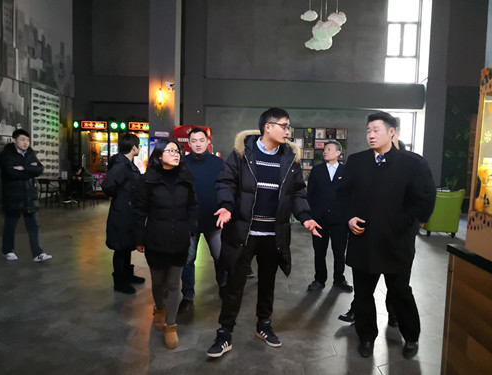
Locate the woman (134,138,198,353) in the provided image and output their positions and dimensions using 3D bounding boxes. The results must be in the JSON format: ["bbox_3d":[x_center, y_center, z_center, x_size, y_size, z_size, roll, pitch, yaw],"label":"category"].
[{"bbox_3d":[-0.639,0.411,2.982,0.500,1.570,0.450,0,5,-16],"label":"woman"}]

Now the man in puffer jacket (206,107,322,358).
[{"bbox_3d":[0.111,0.325,2.917,0.840,1.790,0.580,1,4,-7],"label":"man in puffer jacket"}]

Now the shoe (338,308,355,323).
[{"bbox_3d":[0.980,1.147,3.488,0.290,0.110,0.105,0,5,-23],"label":"shoe"}]

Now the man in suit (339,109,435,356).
[{"bbox_3d":[1.033,0.350,2.904,0.640,1.790,0.450,3,5,18],"label":"man in suit"}]

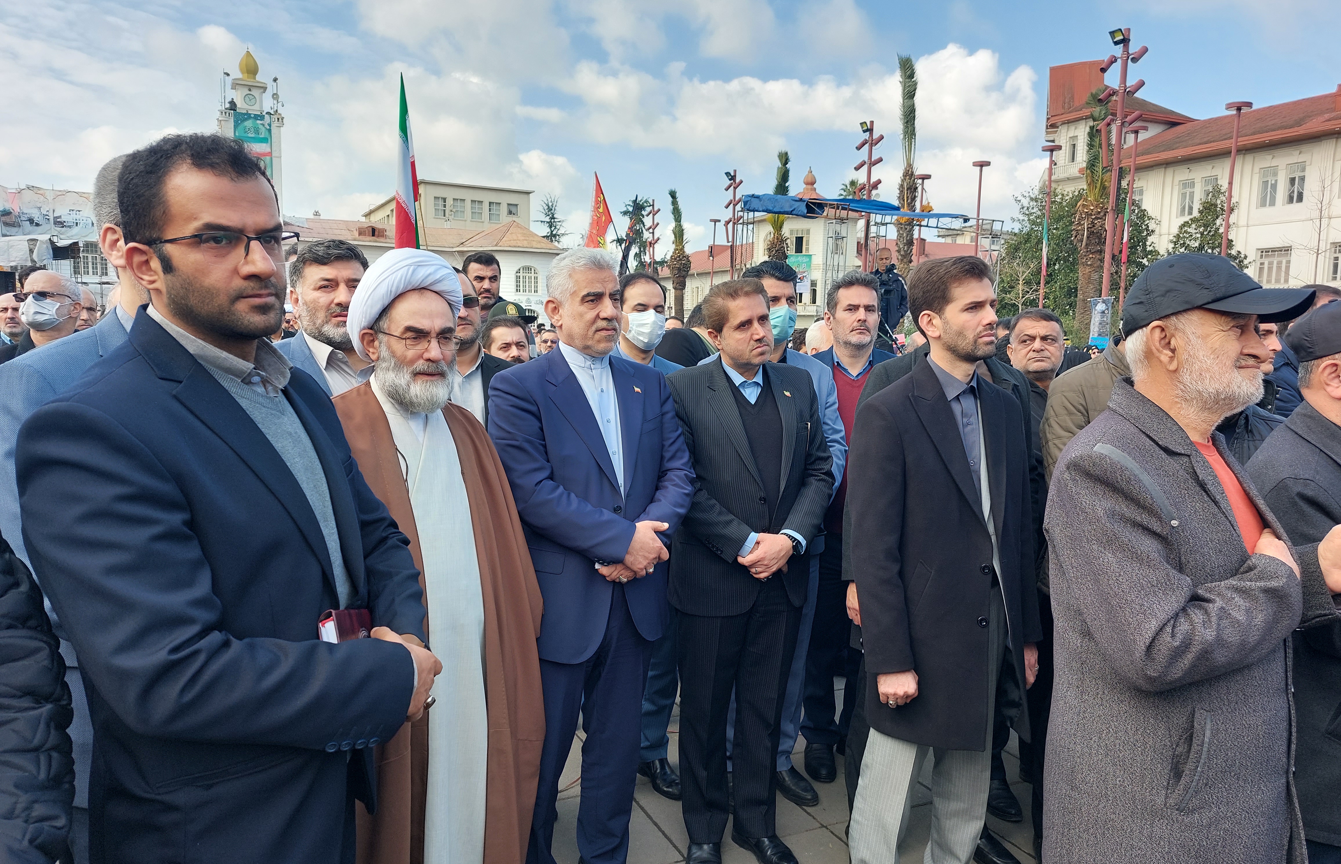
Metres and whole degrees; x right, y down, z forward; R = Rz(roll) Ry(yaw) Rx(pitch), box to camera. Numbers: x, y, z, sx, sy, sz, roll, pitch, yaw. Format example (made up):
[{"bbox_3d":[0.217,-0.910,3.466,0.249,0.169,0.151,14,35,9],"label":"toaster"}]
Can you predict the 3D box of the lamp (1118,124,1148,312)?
[{"bbox_3d":[12.152,-4.937,25.005,0.600,6.290,0.600,-1,9,-14],"label":"lamp"}]

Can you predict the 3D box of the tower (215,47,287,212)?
[{"bbox_3d":[-44.291,-27.044,98.923,6.300,26.300,6.300,-2,9,-21],"label":"tower"}]

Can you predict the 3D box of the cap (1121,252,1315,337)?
[{"bbox_3d":[0.922,-0.229,1.570,0.280,0.135,0.185,-4,4,39],"label":"cap"}]

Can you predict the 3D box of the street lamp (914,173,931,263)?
[{"bbox_3d":[7.512,-4.597,28.352,0.490,6.400,0.490,-1,7,-21],"label":"street lamp"}]

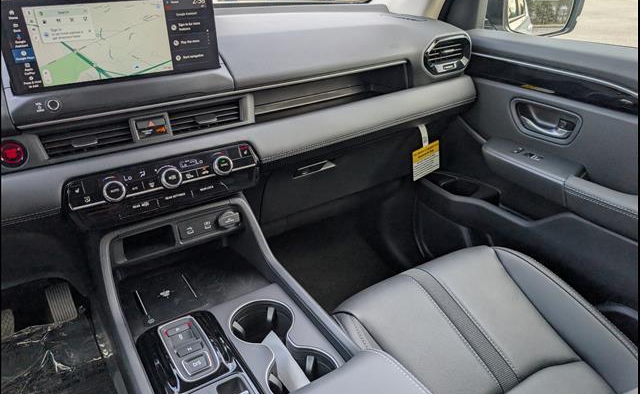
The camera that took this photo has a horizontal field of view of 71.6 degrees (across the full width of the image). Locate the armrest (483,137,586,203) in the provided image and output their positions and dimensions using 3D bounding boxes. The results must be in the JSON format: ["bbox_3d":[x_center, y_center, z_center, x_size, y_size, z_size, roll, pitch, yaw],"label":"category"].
[{"bbox_3d":[0.458,-0.055,0.979,0.087,0.065,0.210,-19,36,-30],"label":"armrest"}]

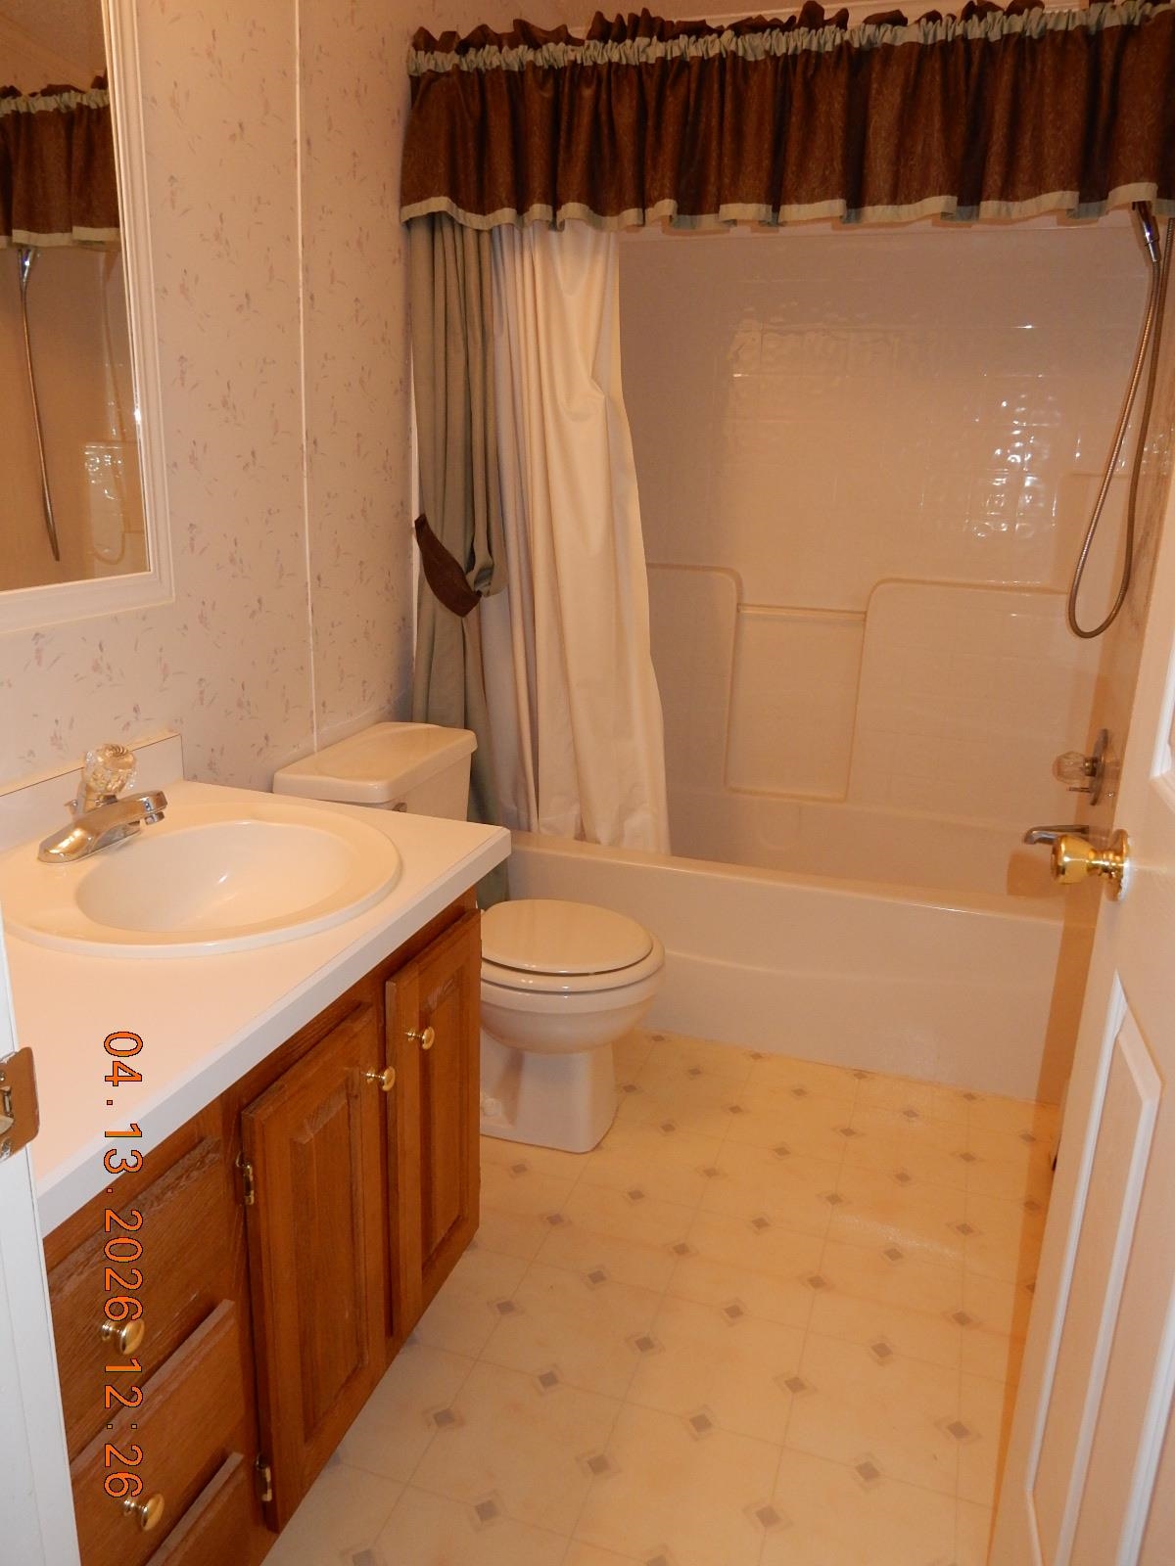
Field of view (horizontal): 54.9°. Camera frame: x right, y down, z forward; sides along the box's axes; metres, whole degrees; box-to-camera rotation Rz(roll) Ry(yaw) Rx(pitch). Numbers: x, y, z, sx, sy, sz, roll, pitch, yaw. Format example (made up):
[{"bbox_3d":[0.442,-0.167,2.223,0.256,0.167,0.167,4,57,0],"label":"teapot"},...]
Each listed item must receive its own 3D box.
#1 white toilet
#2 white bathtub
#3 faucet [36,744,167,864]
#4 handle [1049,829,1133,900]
[{"bbox_3d":[-0.190,0.314,2.243,0.690,0.732,0.434,7,17,18],"label":"white toilet"},{"bbox_3d":[0.430,0.310,2.873,1.520,0.421,0.759,7,17,17],"label":"white bathtub"},{"bbox_3d":[-0.619,0.018,1.479,0.167,0.137,0.160,7,17,18],"label":"faucet"},{"bbox_3d":[0.493,0.077,1.122,0.064,0.068,0.068,6,17,15],"label":"handle"}]

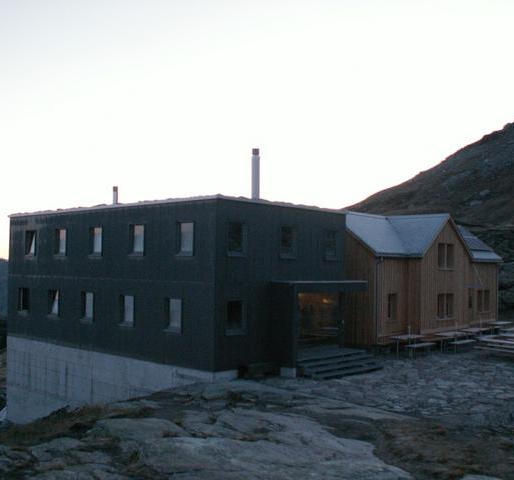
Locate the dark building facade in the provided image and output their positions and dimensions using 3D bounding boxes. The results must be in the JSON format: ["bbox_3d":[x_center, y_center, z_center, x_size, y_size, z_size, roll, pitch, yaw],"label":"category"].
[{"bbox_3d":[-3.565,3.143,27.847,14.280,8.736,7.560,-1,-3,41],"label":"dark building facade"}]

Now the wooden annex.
[{"bbox_3d":[7.367,1.612,31.783,5.723,5.523,12.737,-1,-3,41],"label":"wooden annex"}]

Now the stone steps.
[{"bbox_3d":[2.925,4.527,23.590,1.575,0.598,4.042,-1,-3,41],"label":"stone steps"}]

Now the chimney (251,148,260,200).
[{"bbox_3d":[-0.029,-2.350,24.139,0.231,2.100,0.231,-1,-3,41],"label":"chimney"}]

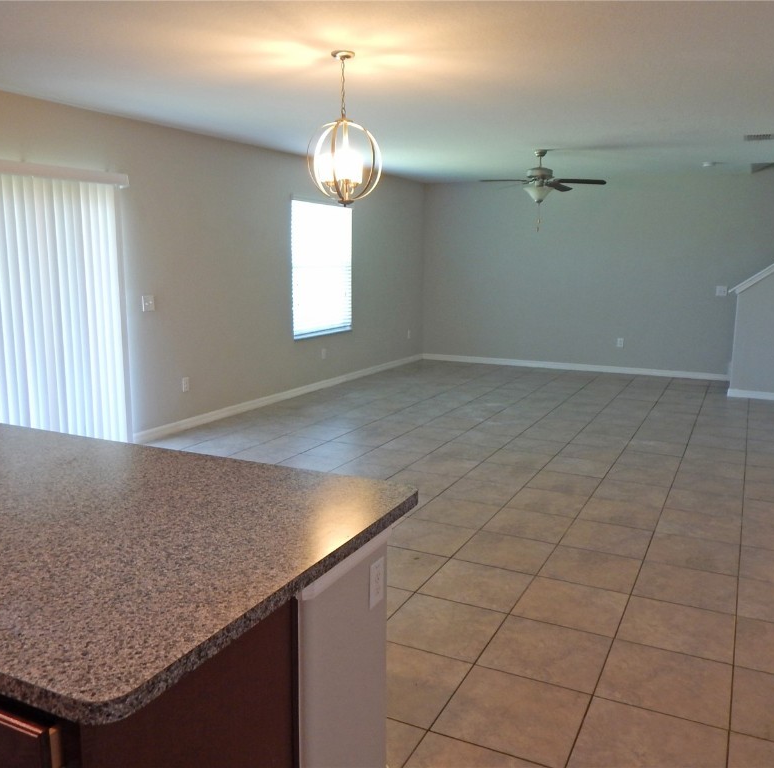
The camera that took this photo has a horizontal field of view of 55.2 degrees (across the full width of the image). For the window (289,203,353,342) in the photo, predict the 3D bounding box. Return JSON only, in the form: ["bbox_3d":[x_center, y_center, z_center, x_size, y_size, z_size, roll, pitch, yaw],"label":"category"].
[{"bbox_3d":[-0.774,-1.346,8.712,0.100,1.528,1.343,5,11,26],"label":"window"}]

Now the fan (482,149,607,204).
[{"bbox_3d":[1.522,-2.060,7.373,1.300,0.520,1.300,5,11,26],"label":"fan"}]

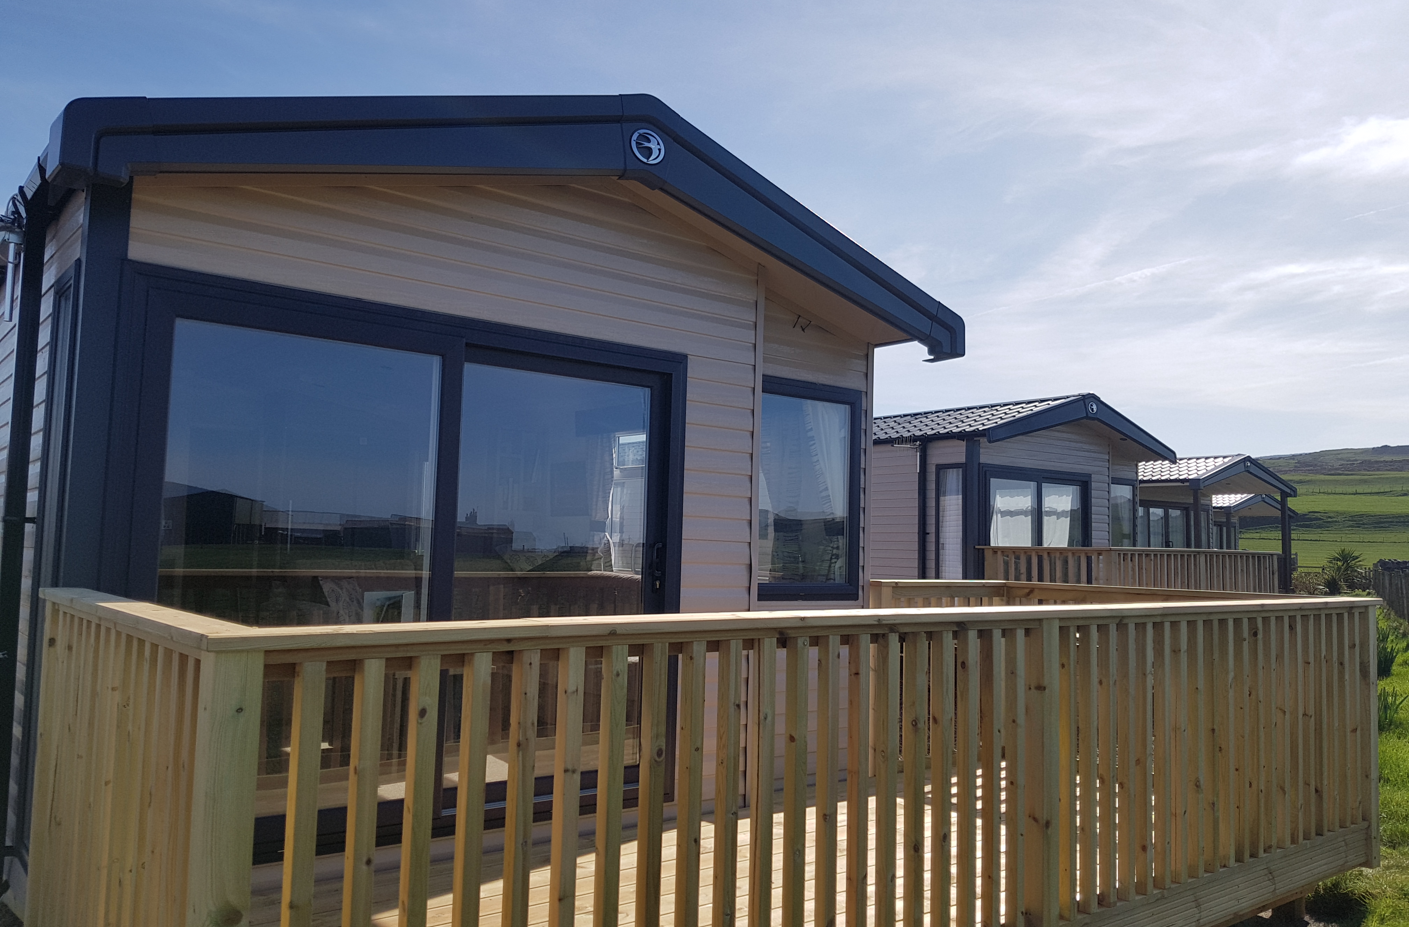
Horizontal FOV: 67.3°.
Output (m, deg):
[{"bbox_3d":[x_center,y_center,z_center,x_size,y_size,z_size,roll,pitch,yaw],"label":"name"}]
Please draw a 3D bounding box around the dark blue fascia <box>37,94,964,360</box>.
[{"bbox_3d":[-0.344,-1.051,4.394,4.077,0.810,0.400,5,-5,-39],"label":"dark blue fascia"}]

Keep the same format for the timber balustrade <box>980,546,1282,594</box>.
[{"bbox_3d":[4.965,1.524,12.191,3.922,1.040,1.684,5,-5,-39],"label":"timber balustrade"}]

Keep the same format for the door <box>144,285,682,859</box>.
[{"bbox_3d":[-0.991,0.433,3.998,2.202,1.898,0.111,5,-5,-39],"label":"door"}]

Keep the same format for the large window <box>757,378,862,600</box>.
[{"bbox_3d":[0.522,0.137,5.395,0.792,1.116,0.081,5,-5,-39],"label":"large window"}]

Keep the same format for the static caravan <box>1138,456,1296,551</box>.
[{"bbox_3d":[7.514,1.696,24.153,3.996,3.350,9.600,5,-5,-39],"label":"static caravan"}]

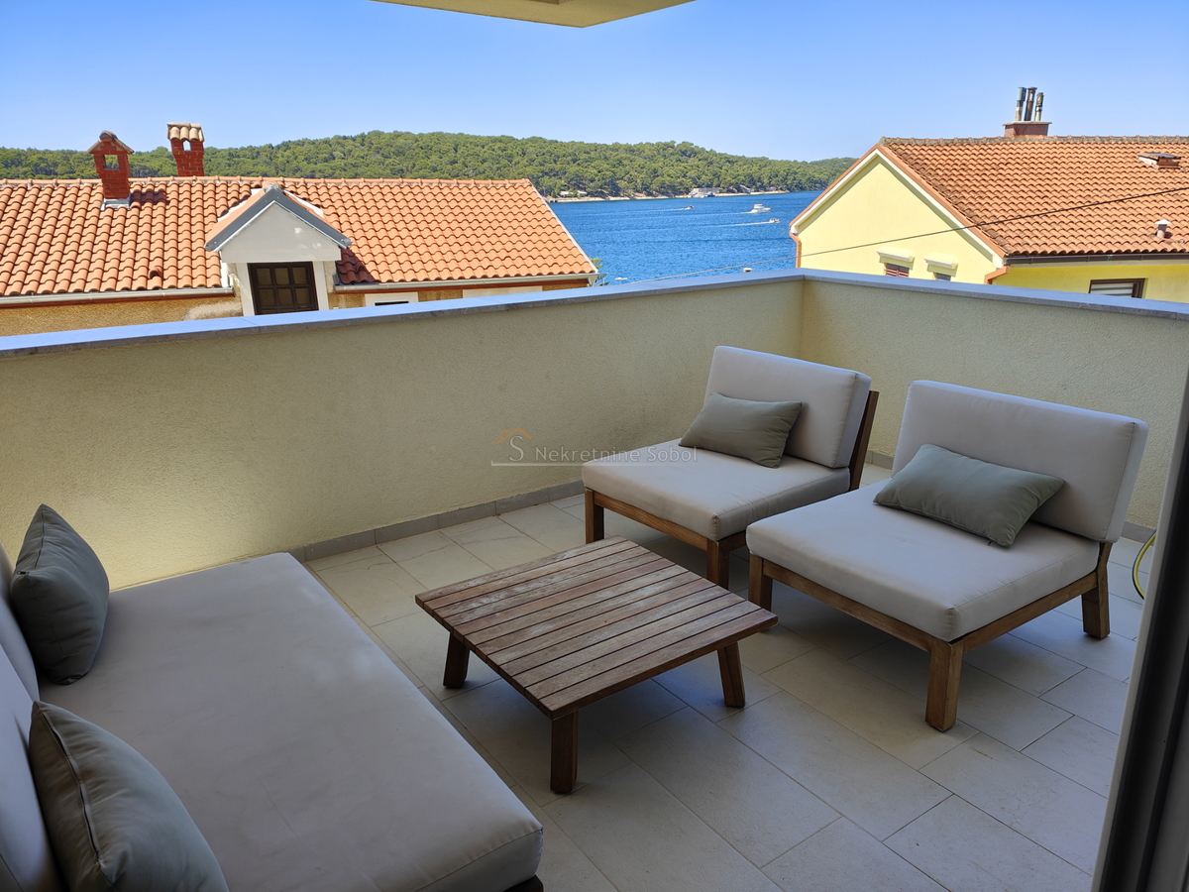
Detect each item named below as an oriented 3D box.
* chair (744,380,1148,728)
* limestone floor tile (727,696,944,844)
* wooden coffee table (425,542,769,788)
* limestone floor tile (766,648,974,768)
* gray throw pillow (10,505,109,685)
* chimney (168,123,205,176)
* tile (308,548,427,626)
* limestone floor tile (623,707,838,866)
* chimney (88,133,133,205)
[{"bbox_3d":[1.207,0.277,3.002,1.100,0.790,0.810,-12,21,-34],"label":"chair"},{"bbox_3d":[0.654,0.878,2.416,0.302,0.010,0.598,-12,21,-34],"label":"limestone floor tile"},{"bbox_3d":[-0.007,0.635,2.696,0.790,0.300,0.800,-12,21,-34],"label":"wooden coffee table"},{"bbox_3d":[0.838,0.799,2.670,0.302,0.010,0.598,-12,21,-34],"label":"limestone floor tile"},{"bbox_3d":[-1.384,0.365,2.241,0.180,0.300,0.490,-16,22,-26],"label":"gray throw pillow"},{"bbox_3d":[-7.900,-5.637,16.764,0.630,1.180,0.550,-7,18,-20],"label":"chimney"},{"bbox_3d":[-0.882,0.566,3.473,0.302,0.010,0.620,-12,21,-34],"label":"tile"},{"bbox_3d":[0.343,0.912,2.359,0.300,0.012,0.600,-13,21,-33],"label":"limestone floor tile"},{"bbox_3d":[-8.342,-4.817,14.917,0.700,1.220,0.540,-7,18,-20],"label":"chimney"}]

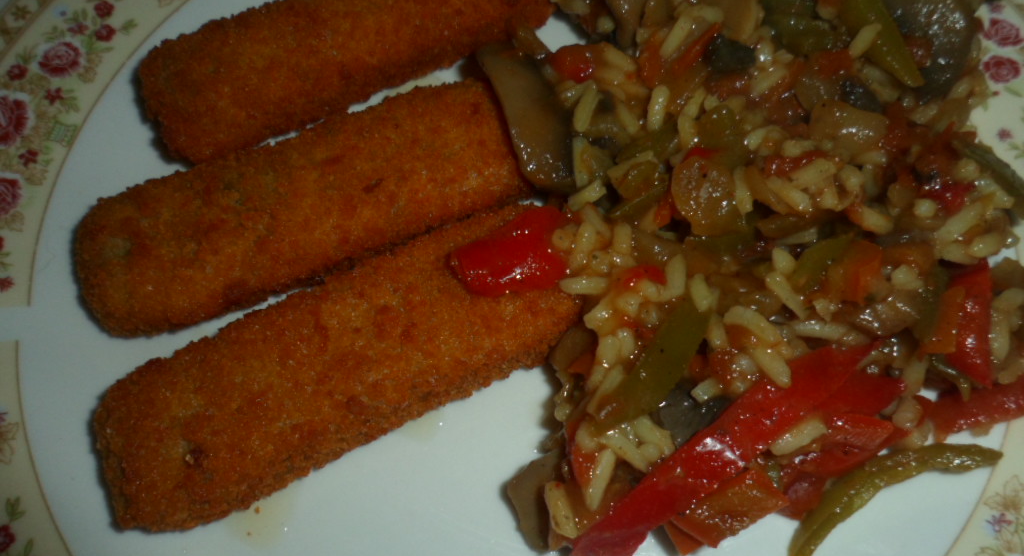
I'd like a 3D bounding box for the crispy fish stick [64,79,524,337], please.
[{"bbox_3d":[-0.040,-0.016,0.158,0.093,0.017,0.029,-20,67,-7],"label":"crispy fish stick"}]

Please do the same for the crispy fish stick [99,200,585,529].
[{"bbox_3d":[-0.031,0.015,0.144,0.090,0.016,0.030,-25,68,-9],"label":"crispy fish stick"}]

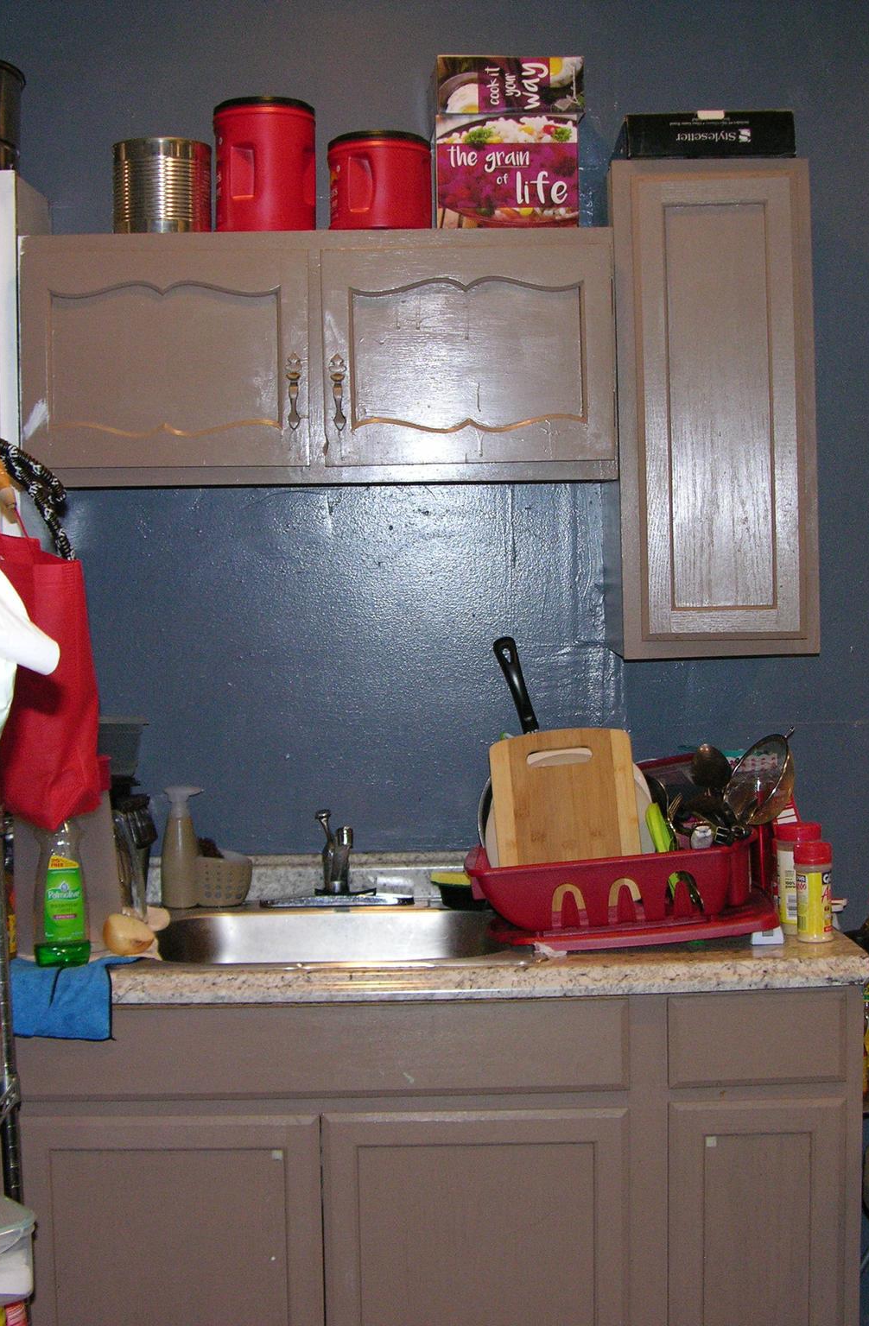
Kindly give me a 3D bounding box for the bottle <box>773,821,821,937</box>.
[{"bbox_3d":[0.535,0.315,2.620,0.064,0.159,0.064,-1,1,0],"label":"bottle"}]

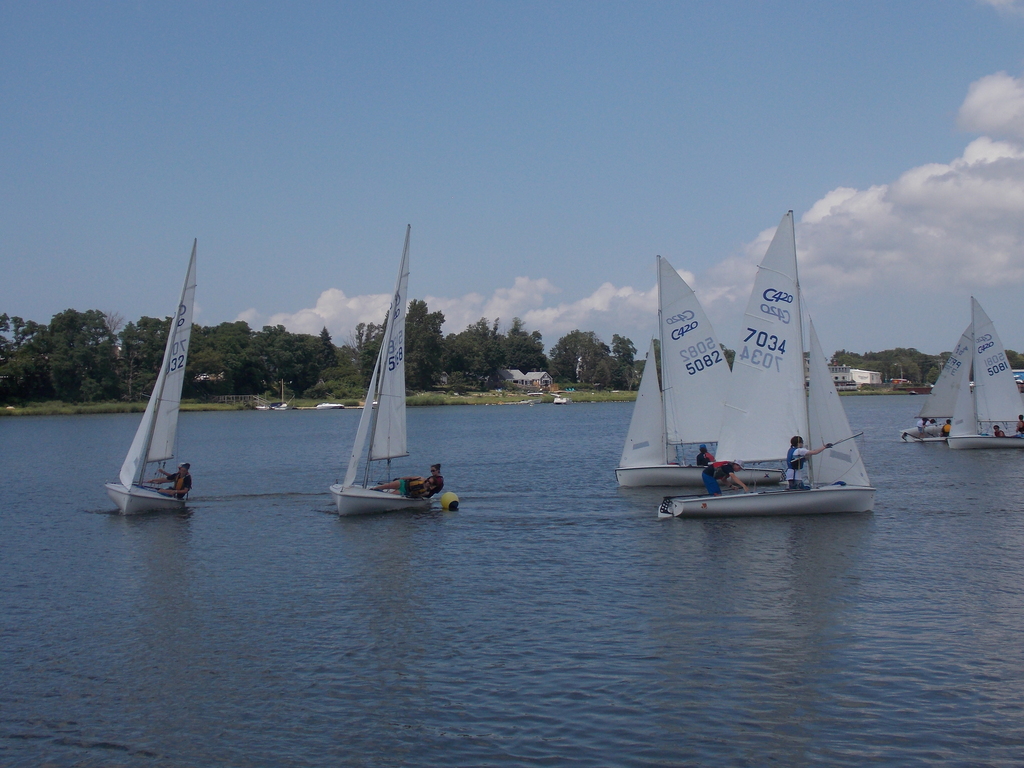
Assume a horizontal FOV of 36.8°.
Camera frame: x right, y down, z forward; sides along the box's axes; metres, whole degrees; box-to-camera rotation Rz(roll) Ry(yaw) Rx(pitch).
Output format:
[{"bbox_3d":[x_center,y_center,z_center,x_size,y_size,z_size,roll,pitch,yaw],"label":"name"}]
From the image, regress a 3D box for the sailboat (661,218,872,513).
[{"bbox_3d":[4.827,-0.374,29.750,4.470,6.101,1.750,-1,-6,-13],"label":"sailboat"}]

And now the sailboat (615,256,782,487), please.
[{"bbox_3d":[4.779,-0.325,39.895,4.470,6.101,1.750,-2,5,6],"label":"sailboat"}]

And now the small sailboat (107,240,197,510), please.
[{"bbox_3d":[-7.521,-0.165,33.923,1.700,6.101,4.470,12,-1,-4],"label":"small sailboat"}]

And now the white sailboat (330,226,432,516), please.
[{"bbox_3d":[-2.397,-0.255,32.314,1.700,6.101,4.470,10,2,15],"label":"white sailboat"}]

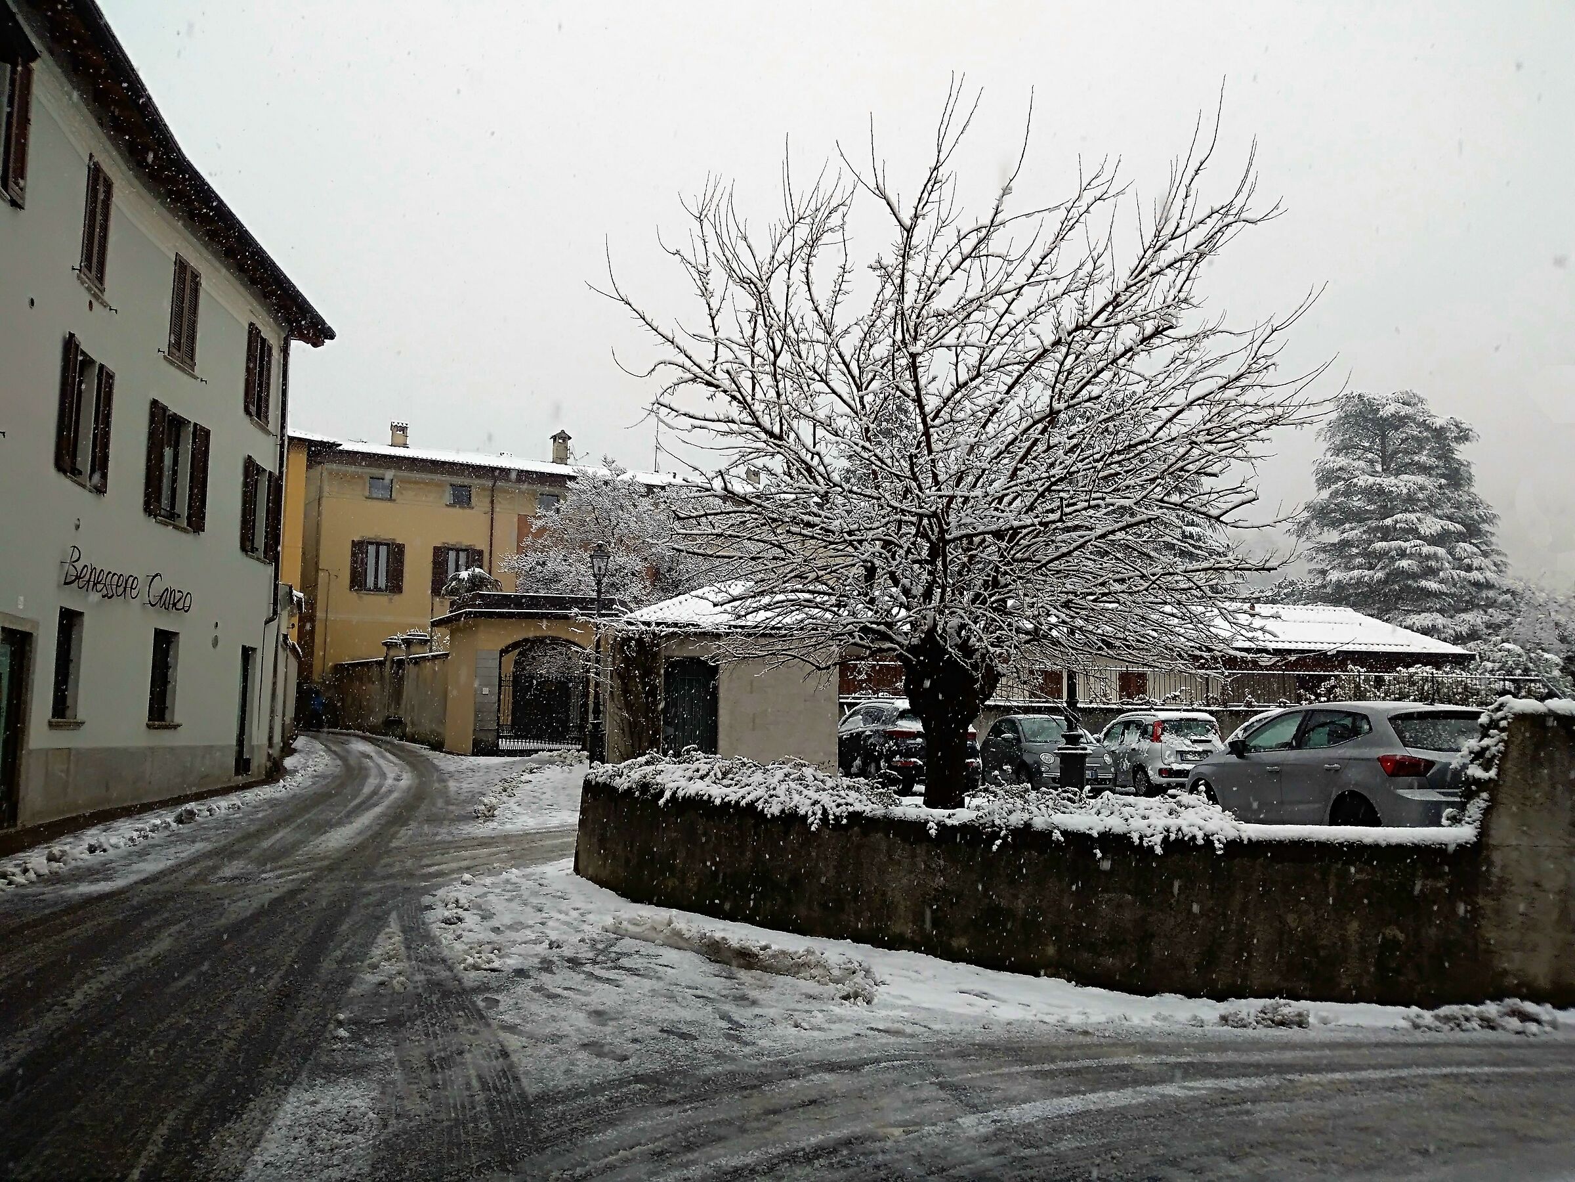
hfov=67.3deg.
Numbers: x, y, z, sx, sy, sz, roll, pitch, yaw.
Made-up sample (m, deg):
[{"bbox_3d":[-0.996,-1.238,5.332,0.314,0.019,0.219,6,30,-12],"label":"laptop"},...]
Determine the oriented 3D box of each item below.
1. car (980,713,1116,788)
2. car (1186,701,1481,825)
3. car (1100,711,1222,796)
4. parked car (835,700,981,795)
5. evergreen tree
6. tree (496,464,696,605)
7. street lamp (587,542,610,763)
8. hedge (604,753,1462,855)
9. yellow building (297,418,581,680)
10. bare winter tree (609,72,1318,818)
[{"bbox_3d":[4.987,3.159,23.000,1.630,1.500,3.570,2,-6,-11],"label":"car"},{"bbox_3d":[5.576,1.872,11.750,1.780,1.450,4.060,2,-6,-11],"label":"car"},{"bbox_3d":[7.303,3.212,23.600,1.650,1.570,3.670,2,-6,-9],"label":"car"},{"bbox_3d":[1.969,2.973,22.500,1.810,1.600,4.250,2,-7,-15],"label":"parked car"},{"bbox_3d":[28.933,-1.103,55.496,10.300,17.100,10.300,-2,-7,27],"label":"evergreen tree"},{"bbox_3d":[-5.200,0.352,33.155,5.800,8.054,5.600,2,-6,-9],"label":"tree"},{"bbox_3d":[-3.850,1.346,24.193,0.450,4.700,0.450,1,-6,0],"label":"street lamp"},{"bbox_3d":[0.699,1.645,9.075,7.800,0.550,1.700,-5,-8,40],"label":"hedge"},{"bbox_3d":[-11.607,0.154,41.406,10.500,10.100,8.000,5,-7,-32],"label":"yellow building"},{"bbox_3d":[1.589,-1.216,10.700,6.200,7.008,6.000,0,-6,8],"label":"bare winter tree"}]

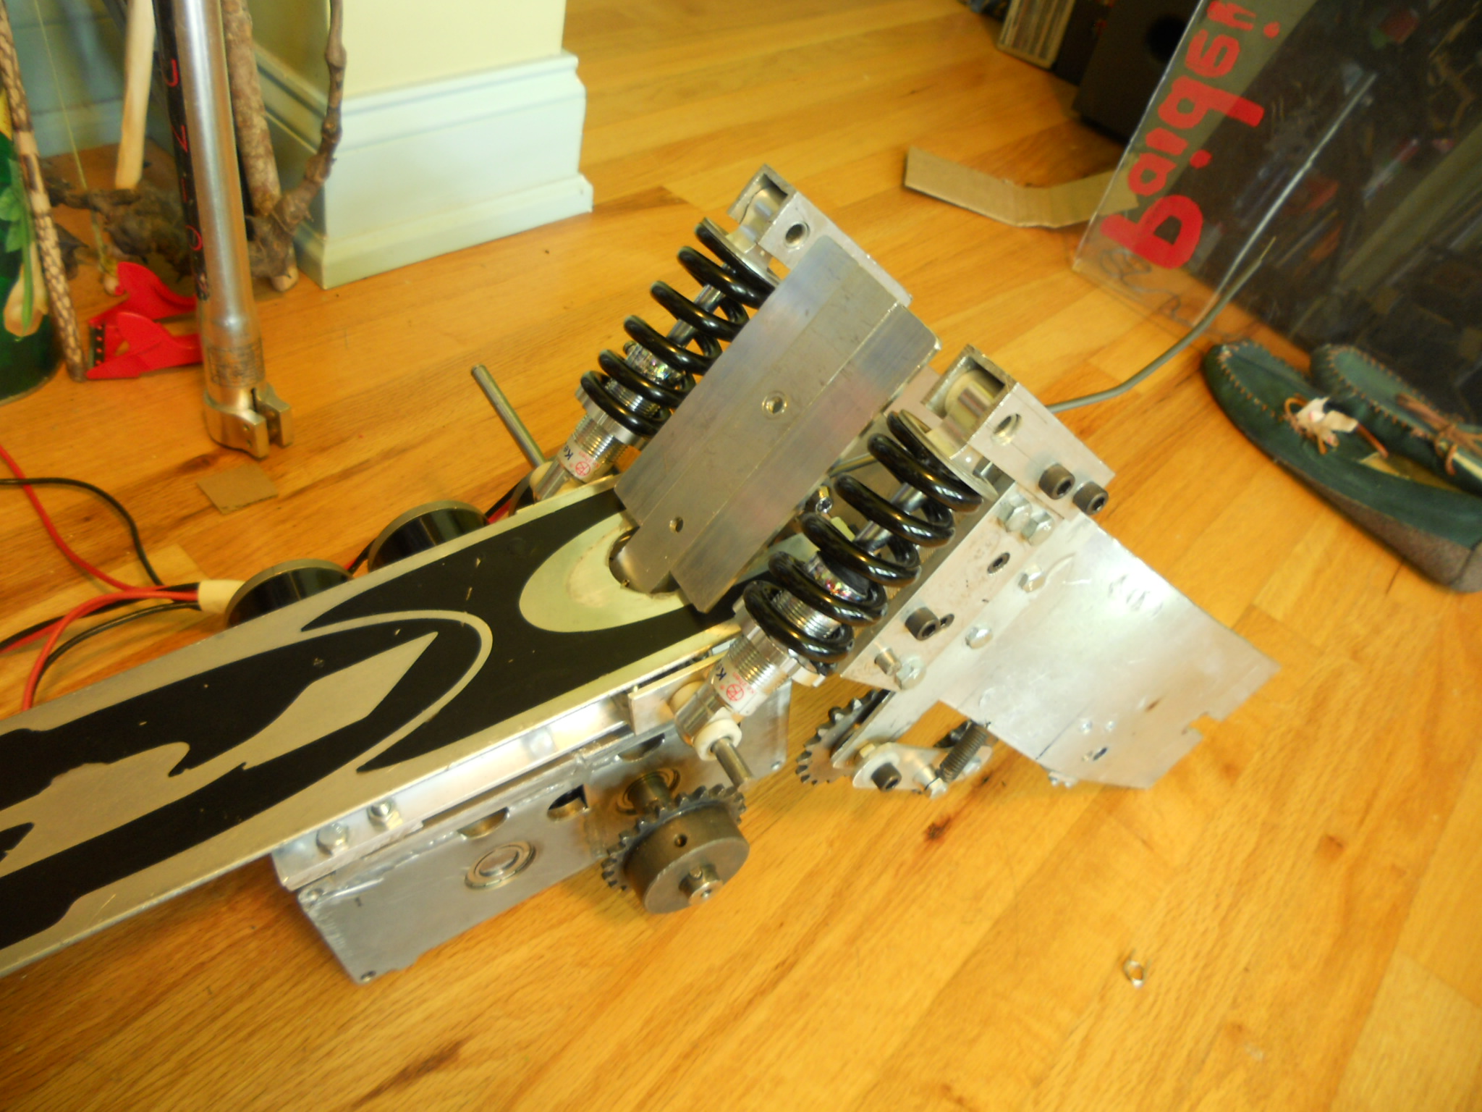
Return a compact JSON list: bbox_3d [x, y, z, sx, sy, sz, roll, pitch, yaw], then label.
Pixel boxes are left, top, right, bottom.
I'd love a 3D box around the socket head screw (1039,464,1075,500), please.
[{"bbox_3d":[0.126,-0.029,0.460,0.012,0.012,0.008,-24,54,-19],"label":"socket head screw"}]

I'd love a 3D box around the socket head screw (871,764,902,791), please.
[{"bbox_3d":[0.071,0.108,0.564,0.012,0.012,0.008,-24,54,-19],"label":"socket head screw"}]

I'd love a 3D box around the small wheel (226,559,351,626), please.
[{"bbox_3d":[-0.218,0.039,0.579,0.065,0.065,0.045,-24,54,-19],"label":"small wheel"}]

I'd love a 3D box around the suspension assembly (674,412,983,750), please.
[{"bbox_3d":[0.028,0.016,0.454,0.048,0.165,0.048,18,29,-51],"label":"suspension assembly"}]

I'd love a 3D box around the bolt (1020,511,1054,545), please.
[{"bbox_3d":[0.125,-0.011,0.487,0.013,0.013,0.006,-24,54,-19],"label":"bolt"}]

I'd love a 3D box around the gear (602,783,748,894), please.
[{"bbox_3d":[-0.024,0.130,0.504,0.072,0.072,0.023,-24,54,-19],"label":"gear"}]

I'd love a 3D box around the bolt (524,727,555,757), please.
[{"bbox_3d":[-0.080,0.074,0.459,0.011,0.004,0.011,-24,54,-19],"label":"bolt"}]

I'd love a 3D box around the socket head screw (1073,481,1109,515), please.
[{"bbox_3d":[0.147,-0.024,0.485,0.012,0.012,0.008,-24,54,-19],"label":"socket head screw"}]

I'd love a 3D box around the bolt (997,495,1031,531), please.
[{"bbox_3d":[0.110,-0.017,0.467,0.013,0.013,0.006,-24,54,-19],"label":"bolt"}]

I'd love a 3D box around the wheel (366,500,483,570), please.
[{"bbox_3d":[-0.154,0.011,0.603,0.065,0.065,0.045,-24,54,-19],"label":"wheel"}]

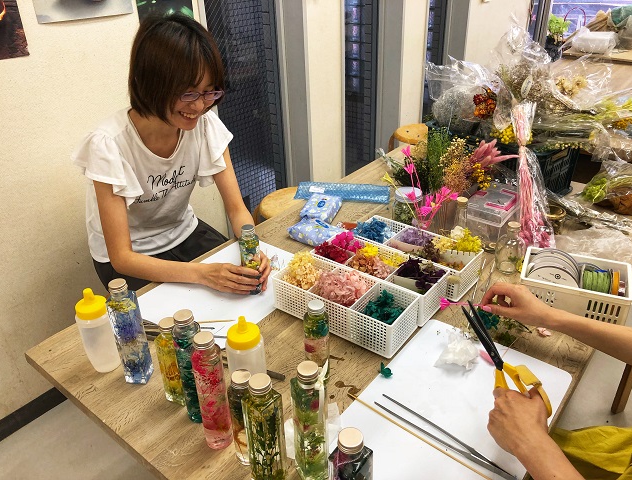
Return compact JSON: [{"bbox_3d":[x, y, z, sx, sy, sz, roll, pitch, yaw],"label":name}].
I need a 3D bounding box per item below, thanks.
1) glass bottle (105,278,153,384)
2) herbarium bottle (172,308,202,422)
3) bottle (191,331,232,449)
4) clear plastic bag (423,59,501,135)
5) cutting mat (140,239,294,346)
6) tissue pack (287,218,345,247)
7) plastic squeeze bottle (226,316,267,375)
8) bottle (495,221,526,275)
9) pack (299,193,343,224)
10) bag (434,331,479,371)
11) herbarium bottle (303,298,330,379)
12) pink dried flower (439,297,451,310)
[{"bbox_3d":[-0.337,0.166,0.937,0.043,0.210,0.043,3,29,8],"label":"glass bottle"},{"bbox_3d":[-0.202,0.209,0.848,0.044,0.214,0.044,-1,29,1],"label":"herbarium bottle"},{"bbox_3d":[-0.162,0.235,0.803,0.046,0.211,0.046,-1,29,1],"label":"bottle"},{"bbox_3d":[0.506,-0.502,1.800,0.225,0.200,0.190,-1,29,1],"label":"clear plastic bag"},{"bbox_3d":[-0.203,0.113,1.242,0.300,0.003,0.411,20,35,33],"label":"cutting mat"},{"bbox_3d":[0.006,-0.022,1.439,0.146,0.040,0.088,18,34,31],"label":"tissue pack"},{"bbox_3d":[-0.120,0.206,0.893,0.063,0.173,0.063,-1,29,1],"label":"plastic squeeze bottle"},{"bbox_3d":[0.479,0.016,1.259,0.061,0.125,0.061,-1,29,1],"label":"bottle"},{"bbox_3d":[0.021,-0.097,1.581,0.092,0.032,0.148,8,30,16],"label":"pack"},{"bbox_3d":[0.272,0.217,0.990,0.076,0.042,0.062,-1,29,1],"label":"bag"},{"bbox_3d":[0.002,0.183,0.950,0.045,0.153,0.045,-1,29,1],"label":"herbarium bottle"},{"bbox_3d":[0.213,0.105,0.860,0.020,0.022,0.022,3,29,6],"label":"pink dried flower"}]

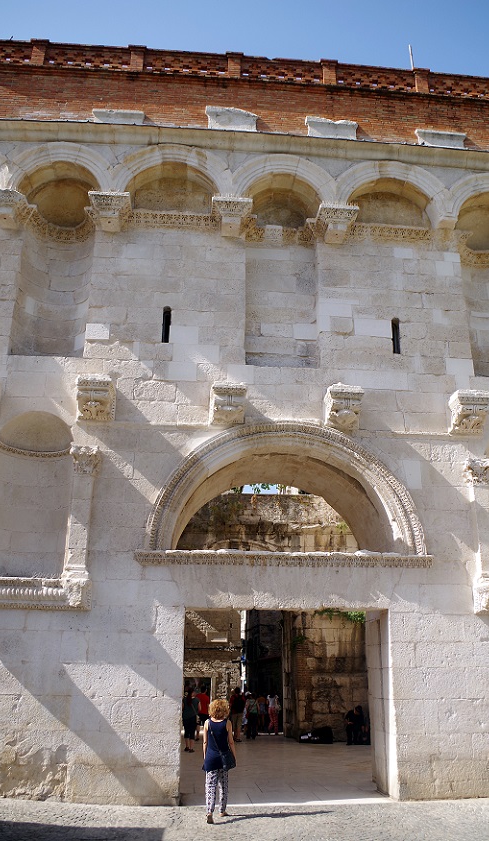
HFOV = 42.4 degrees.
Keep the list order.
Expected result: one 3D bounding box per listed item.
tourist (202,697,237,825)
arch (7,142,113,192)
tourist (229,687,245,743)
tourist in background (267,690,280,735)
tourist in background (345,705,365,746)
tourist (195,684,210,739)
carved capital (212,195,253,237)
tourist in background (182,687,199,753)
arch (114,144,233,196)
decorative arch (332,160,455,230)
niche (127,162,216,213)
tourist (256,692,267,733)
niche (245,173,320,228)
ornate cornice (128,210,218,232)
[{"bbox_3d":[-0.427,5.341,9.992,0.480,1.700,0.380,2,-19,-5],"label":"tourist"},{"bbox_3d":[-4.219,-5.793,14.387,2.300,1.280,0.500,2,-20,-4],"label":"arch"},{"bbox_3d":[-0.242,9.818,21.075,0.550,1.654,0.380,2,-21,-3],"label":"tourist"},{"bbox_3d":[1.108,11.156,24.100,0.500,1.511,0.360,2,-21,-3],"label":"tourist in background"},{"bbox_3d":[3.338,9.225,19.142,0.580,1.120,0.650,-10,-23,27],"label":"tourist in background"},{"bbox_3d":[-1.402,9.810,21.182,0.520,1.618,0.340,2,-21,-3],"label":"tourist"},{"bbox_3d":[-0.291,-4.532,14.052,0.871,0.538,0.680,2,-19,-5],"label":"carved capital"},{"bbox_3d":[-1.549,8.445,17.844,0.480,1.620,0.340,2,-19,-5],"label":"tourist in background"},{"bbox_3d":[-1.555,-5.575,14.402,2.547,1.332,0.470,2,-19,-5],"label":"arch"},{"bbox_3d":[3.553,-5.388,15.040,2.750,1.750,0.650,2,-20,-4],"label":"decorative arch"},{"bbox_3d":[-1.700,-5.531,14.953,2.070,1.027,0.550,2,-21,-3],"label":"niche"},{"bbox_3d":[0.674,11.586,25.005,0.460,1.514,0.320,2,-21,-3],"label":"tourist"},{"bbox_3d":[0.851,-5.066,14.542,1.720,1.058,0.620,2,-19,-5],"label":"niche"},{"bbox_3d":[-1.620,-4.553,14.397,2.050,0.430,0.260,2,-20,-4],"label":"ornate cornice"}]

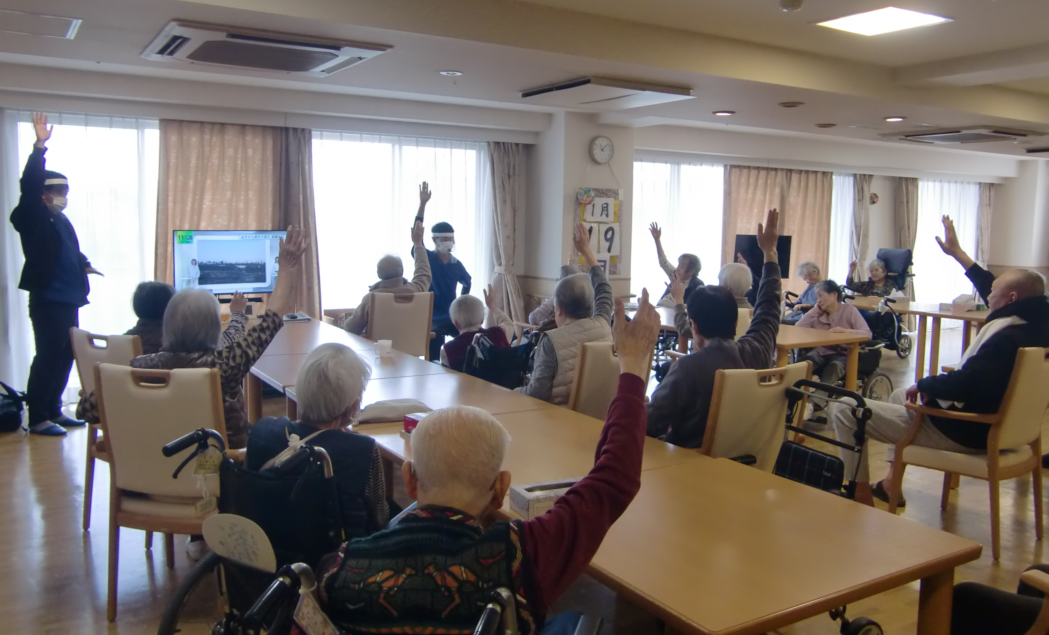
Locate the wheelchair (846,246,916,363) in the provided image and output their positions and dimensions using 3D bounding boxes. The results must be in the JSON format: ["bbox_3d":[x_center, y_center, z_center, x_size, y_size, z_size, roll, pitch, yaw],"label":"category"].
[{"bbox_3d":[3.917,-0.176,9.548,1.050,1.250,0.620,-3,8,-31],"label":"wheelchair"}]

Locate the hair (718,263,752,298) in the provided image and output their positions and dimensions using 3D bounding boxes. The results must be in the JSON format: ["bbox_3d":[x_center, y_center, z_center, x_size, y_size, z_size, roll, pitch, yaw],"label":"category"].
[{"bbox_3d":[1.313,-0.228,5.300,0.180,0.220,0.210,-4,8,-37],"label":"hair"}]

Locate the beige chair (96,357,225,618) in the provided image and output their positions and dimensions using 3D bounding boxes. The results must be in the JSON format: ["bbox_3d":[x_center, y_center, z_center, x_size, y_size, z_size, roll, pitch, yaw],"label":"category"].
[{"bbox_3d":[-1.267,0.612,3.278,0.520,0.930,0.580,2,7,6],"label":"beige chair"}]

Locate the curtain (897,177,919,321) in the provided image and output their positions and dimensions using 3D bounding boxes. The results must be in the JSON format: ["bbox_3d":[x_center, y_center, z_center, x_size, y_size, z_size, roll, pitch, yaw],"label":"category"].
[{"bbox_3d":[5.304,-0.841,11.656,0.440,2.120,0.160,-3,8,-31],"label":"curtain"}]

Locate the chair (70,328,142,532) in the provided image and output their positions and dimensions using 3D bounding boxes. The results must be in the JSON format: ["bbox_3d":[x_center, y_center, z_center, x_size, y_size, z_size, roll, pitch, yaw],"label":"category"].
[{"bbox_3d":[-1.723,0.516,4.034,0.550,0.930,0.580,4,7,29],"label":"chair"}]

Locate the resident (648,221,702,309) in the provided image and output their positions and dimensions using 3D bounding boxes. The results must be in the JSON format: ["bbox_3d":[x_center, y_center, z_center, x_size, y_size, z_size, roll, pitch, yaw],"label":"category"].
[{"bbox_3d":[1.353,-0.139,7.816,0.750,1.420,0.550,-1,7,-17],"label":"resident"}]

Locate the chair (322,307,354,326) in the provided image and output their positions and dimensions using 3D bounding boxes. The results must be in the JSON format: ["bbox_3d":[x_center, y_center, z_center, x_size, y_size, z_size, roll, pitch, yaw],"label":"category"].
[{"bbox_3d":[-1.372,0.265,7.106,0.570,0.740,0.570,-3,8,-31],"label":"chair"}]

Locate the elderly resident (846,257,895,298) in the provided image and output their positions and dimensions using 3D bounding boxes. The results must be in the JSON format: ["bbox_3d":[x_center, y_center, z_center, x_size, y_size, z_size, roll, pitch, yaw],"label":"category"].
[{"bbox_3d":[3.747,-0.202,9.440,0.850,1.020,0.600,-3,8,-31],"label":"elderly resident"}]

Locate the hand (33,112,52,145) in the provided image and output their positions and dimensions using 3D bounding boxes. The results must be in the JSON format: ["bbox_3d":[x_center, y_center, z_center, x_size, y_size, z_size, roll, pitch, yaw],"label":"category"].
[{"bbox_3d":[-3.226,-1.262,5.680,0.125,0.220,0.080,-4,8,-38],"label":"hand"}]

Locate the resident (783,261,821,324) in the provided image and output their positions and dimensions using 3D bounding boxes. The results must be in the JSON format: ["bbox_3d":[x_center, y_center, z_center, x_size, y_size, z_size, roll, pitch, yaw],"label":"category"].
[{"bbox_3d":[2.510,0.053,7.750,0.740,1.060,0.500,-3,8,-32],"label":"resident"}]

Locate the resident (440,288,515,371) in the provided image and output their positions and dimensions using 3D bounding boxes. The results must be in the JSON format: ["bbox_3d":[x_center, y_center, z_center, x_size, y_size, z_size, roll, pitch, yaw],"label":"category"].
[{"bbox_3d":[-0.336,0.359,4.708,0.520,1.100,0.740,-4,8,-37],"label":"resident"}]

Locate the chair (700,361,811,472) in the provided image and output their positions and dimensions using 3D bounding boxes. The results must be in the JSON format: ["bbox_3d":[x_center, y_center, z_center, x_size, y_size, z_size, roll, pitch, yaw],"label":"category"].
[{"bbox_3d":[0.737,0.625,3.415,0.550,0.930,0.580,-3,7,-30],"label":"chair"}]

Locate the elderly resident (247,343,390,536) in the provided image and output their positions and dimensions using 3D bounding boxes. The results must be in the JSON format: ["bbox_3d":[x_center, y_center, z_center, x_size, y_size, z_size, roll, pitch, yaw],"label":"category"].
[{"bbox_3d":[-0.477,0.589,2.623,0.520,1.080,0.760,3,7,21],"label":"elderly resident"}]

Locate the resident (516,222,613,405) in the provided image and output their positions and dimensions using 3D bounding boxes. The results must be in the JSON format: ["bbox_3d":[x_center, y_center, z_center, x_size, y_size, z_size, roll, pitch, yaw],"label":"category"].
[{"bbox_3d":[0.154,0.288,3.997,0.500,1.420,0.720,-4,9,-40],"label":"resident"}]

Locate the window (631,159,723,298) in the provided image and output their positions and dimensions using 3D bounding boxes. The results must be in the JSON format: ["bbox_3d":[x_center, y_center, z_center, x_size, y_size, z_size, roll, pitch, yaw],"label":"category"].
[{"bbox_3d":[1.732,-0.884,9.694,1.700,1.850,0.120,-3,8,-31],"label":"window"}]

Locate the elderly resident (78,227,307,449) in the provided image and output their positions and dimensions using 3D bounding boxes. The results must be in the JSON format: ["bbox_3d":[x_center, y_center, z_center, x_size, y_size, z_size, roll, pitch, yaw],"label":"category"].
[{"bbox_3d":[-1.280,0.369,3.380,0.760,1.430,0.720,1,7,3],"label":"elderly resident"}]

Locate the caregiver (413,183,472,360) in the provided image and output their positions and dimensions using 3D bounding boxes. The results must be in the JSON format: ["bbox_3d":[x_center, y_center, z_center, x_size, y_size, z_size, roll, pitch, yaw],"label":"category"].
[{"bbox_3d":[-0.718,-0.258,7.265,0.550,1.770,0.380,0,7,-9],"label":"caregiver"}]

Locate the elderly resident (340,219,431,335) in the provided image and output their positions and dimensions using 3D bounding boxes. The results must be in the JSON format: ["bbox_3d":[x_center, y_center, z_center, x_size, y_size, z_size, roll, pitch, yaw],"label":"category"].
[{"bbox_3d":[-0.986,-0.002,6.392,0.660,1.450,0.750,-1,7,-17],"label":"elderly resident"}]

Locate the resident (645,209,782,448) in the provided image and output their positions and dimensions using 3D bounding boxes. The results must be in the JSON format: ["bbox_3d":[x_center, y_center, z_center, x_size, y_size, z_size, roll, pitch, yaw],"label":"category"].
[{"bbox_3d":[0.660,0.312,3.484,0.660,1.530,0.780,-4,8,-36],"label":"resident"}]

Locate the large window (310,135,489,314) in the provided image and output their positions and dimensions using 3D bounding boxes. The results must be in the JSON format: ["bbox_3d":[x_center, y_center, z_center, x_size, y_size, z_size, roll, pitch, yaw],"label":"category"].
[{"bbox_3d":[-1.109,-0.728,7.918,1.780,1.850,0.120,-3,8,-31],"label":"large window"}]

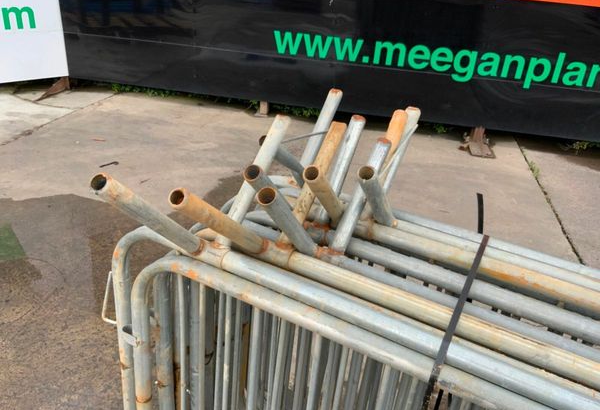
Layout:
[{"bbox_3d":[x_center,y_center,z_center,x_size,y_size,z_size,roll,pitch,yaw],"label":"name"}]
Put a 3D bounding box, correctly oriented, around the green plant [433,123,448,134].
[{"bbox_3d":[1.473,-0.796,5.270,0.170,0.125,0.140,9,27,8],"label":"green plant"}]

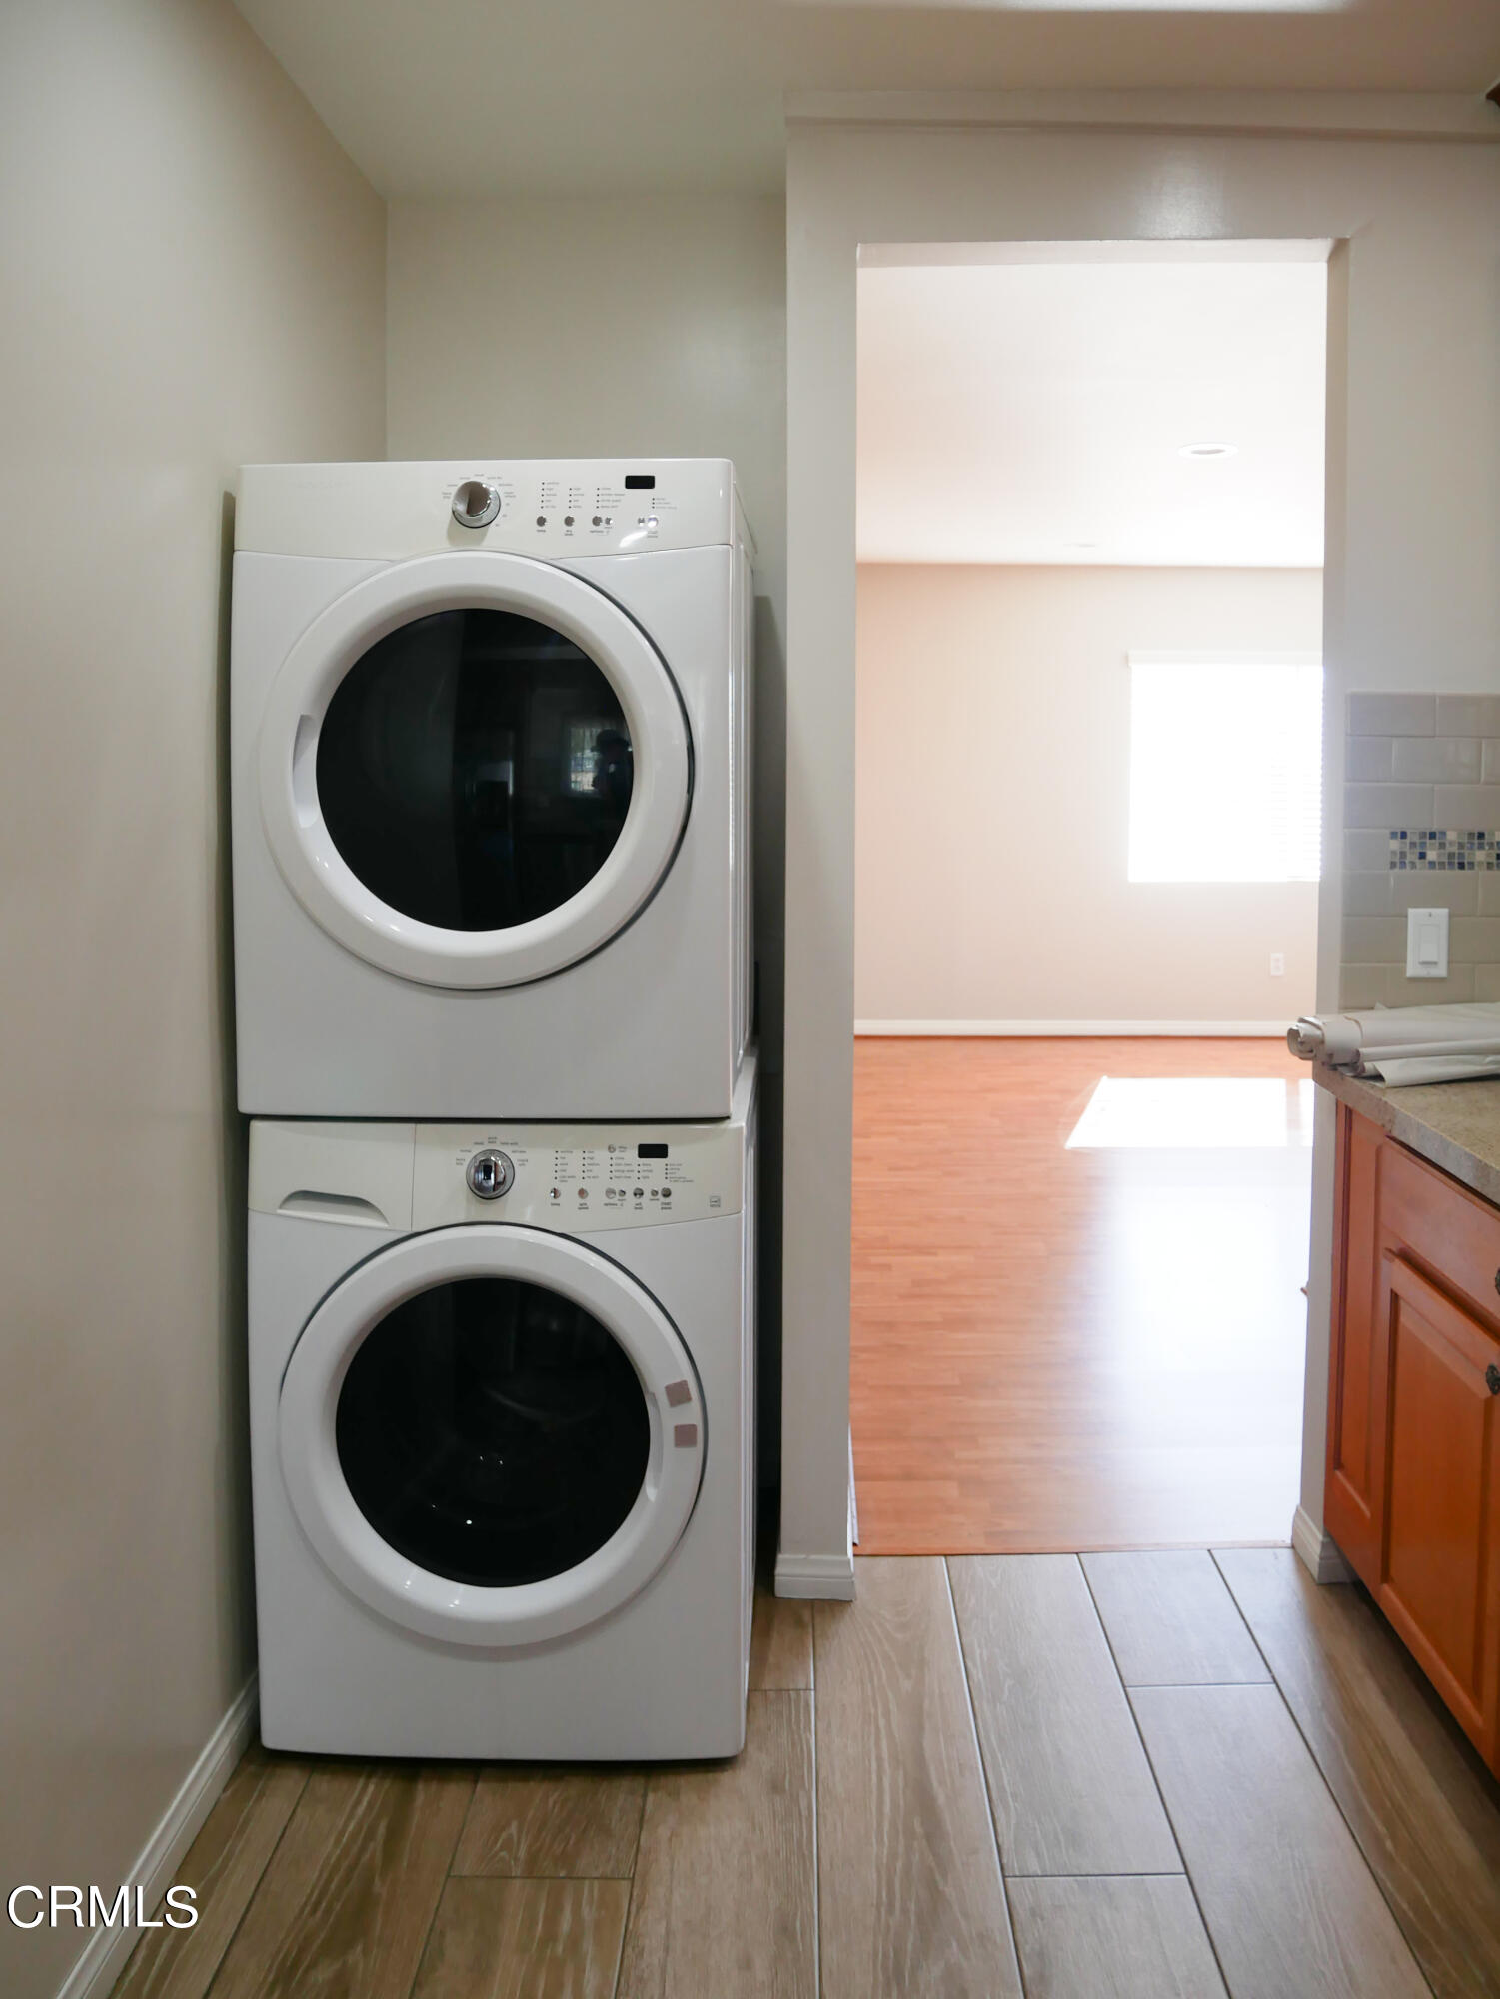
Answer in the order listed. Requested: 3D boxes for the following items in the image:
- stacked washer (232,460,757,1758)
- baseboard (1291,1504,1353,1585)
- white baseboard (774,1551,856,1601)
[{"bbox_3d":[-0.345,0.157,2.290,0.700,1.840,0.770,0,5,2],"label":"stacked washer"},{"bbox_3d":[1.022,0.972,2.480,0.055,0.078,0.120,0,5,2],"label":"baseboard"},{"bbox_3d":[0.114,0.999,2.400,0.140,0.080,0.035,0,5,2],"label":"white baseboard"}]

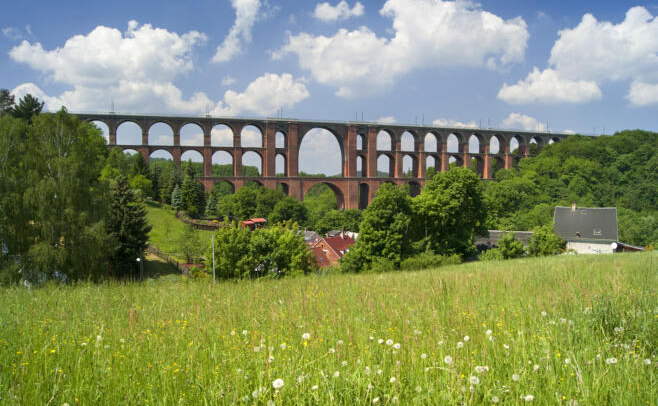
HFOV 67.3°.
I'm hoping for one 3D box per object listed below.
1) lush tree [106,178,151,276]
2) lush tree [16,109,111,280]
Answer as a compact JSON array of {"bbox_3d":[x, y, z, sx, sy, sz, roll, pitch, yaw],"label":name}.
[{"bbox_3d":[-26.387,3.290,65.000,6.000,13.200,6.000,0,2,0],"label":"lush tree"},{"bbox_3d":[-32.667,-0.926,61.000,11.000,21.200,10.500,0,2,0],"label":"lush tree"}]

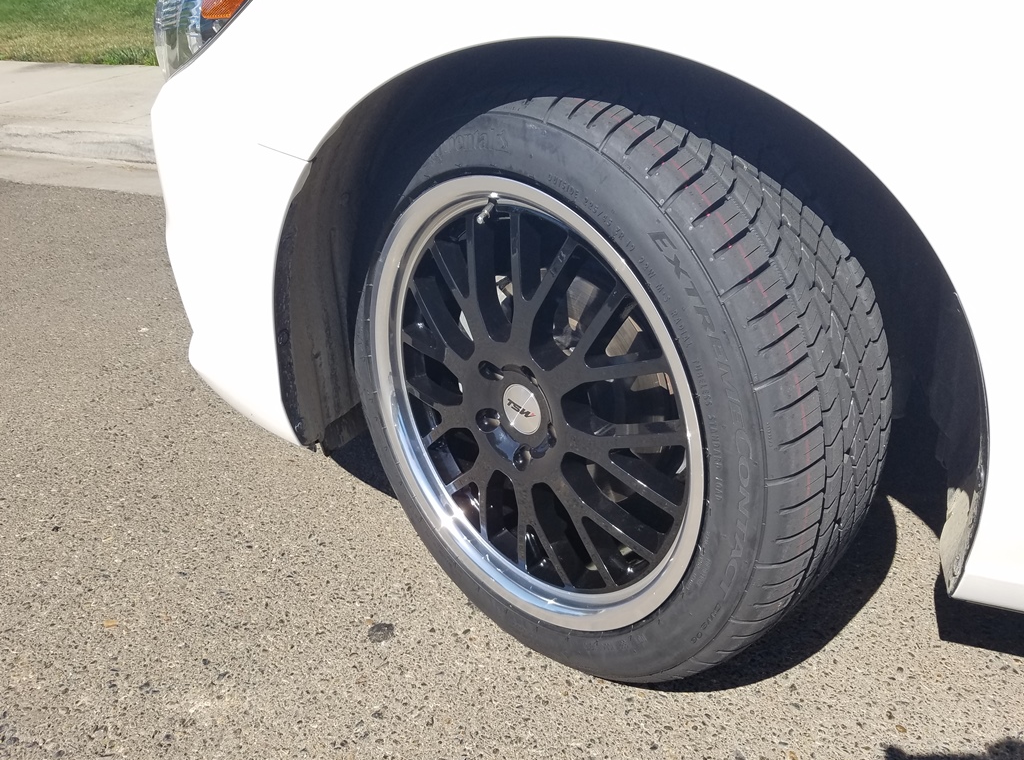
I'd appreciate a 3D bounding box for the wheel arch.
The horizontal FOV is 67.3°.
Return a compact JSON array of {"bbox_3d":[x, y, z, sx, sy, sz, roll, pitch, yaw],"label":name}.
[{"bbox_3d":[0.085,-0.117,0.822,0.770,0.490,0.240,10,32,18],"label":"wheel arch"}]

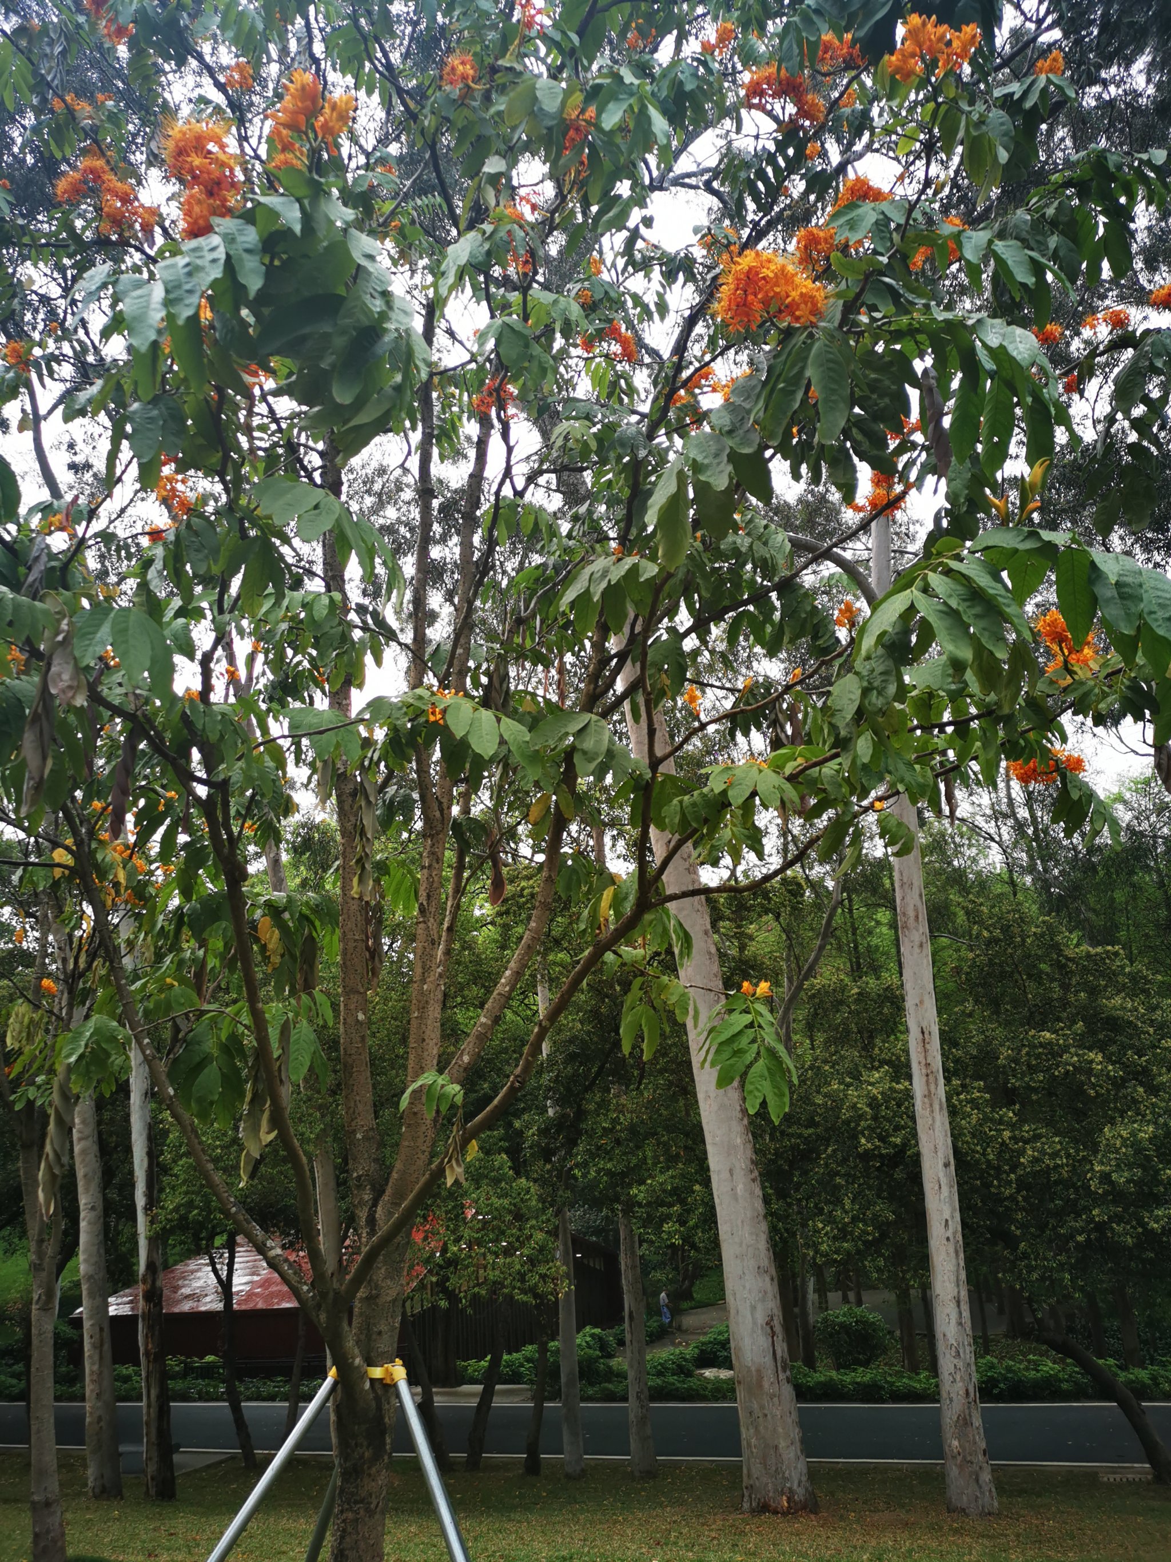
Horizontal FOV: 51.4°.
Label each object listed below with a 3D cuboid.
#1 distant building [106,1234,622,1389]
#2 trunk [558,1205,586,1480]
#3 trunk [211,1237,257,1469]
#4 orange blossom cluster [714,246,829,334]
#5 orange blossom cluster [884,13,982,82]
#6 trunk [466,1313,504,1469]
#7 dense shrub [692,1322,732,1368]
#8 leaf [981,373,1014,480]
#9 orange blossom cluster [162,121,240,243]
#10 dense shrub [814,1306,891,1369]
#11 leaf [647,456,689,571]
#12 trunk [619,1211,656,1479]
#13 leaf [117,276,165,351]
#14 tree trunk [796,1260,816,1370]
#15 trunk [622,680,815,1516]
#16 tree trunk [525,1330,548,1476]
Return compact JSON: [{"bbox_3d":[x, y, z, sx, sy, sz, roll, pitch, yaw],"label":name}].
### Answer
[{"bbox_3d":[-6.857,16.883,41.493,11.000,4.700,15.900,-10,-21,20],"label":"distant building"},{"bbox_3d":[-0.250,9.208,19.963,0.420,4.020,0.400,-3,-19,-2],"label":"trunk"},{"bbox_3d":[-6.010,9.759,20.797,0.750,3.620,0.500,2,-20,-15],"label":"trunk"},{"bbox_3d":[0.417,-1.109,2.750,0.245,0.160,0.200,-7,-20,11],"label":"orange blossom cluster"},{"bbox_3d":[0.856,-1.804,3.000,0.220,0.160,0.170,-13,-25,22],"label":"orange blossom cluster"},{"bbox_3d":[-1.126,6.924,13.823,0.180,1.574,0.180,8,-23,-1],"label":"trunk"},{"bbox_3d":[3.486,14.624,31.500,1.500,1.100,1.300,-5,-19,4],"label":"dense shrub"},{"bbox_3d":[0.930,-0.800,2.750,0.075,0.265,0.050,-11,-21,21],"label":"leaf"},{"bbox_3d":[-0.944,-1.482,3.000,0.190,0.300,0.190,6,-24,-20],"label":"orange blossom cluster"},{"bbox_3d":[4.497,9.417,20.521,1.268,1.045,1.268,-7,-23,9],"label":"dense shrub"},{"bbox_3d":[0.196,-0.640,2.900,0.100,0.300,0.080,-5,-23,5],"label":"leaf"},{"bbox_3d":[0.530,5.889,12.841,0.232,2.539,0.232,-4,-23,1],"label":"trunk"},{"bbox_3d":[-1.007,-1.054,2.750,0.105,0.190,0.060,5,-21,-22],"label":"leaf"},{"bbox_3d":[3.773,9.105,20.790,0.250,1.775,0.250,-6,-23,8],"label":"tree trunk"},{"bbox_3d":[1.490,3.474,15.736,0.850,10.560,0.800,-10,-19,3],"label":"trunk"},{"bbox_3d":[-0.504,6.751,13.272,0.160,1.391,0.160,3,-23,0],"label":"tree trunk"}]

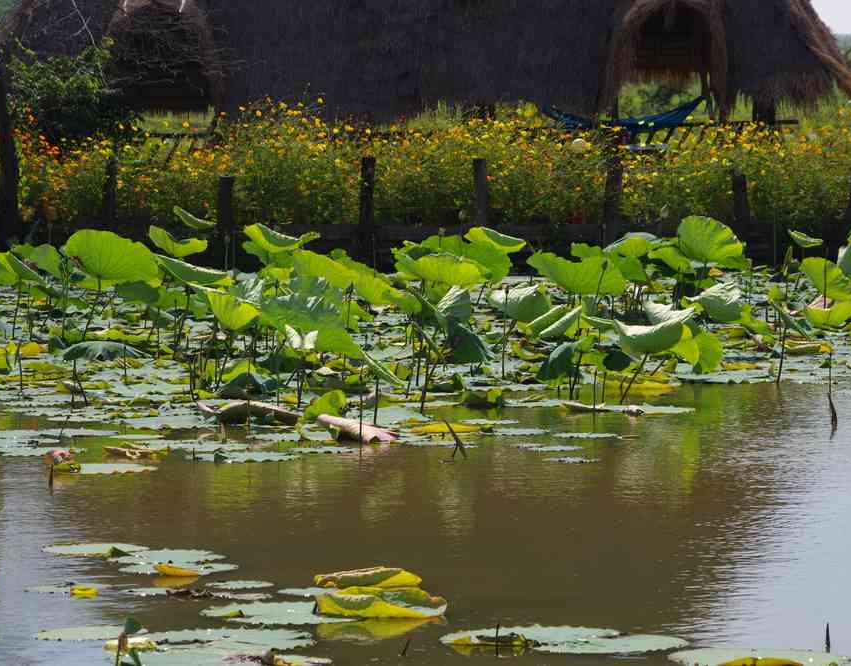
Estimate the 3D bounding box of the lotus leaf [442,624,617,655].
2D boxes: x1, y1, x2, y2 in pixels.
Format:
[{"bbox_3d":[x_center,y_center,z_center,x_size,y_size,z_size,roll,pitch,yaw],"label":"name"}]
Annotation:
[{"bbox_3d":[0.293,0.842,13.804,0.492,0.050,0.480,0,3,0],"label":"lotus leaf"}]

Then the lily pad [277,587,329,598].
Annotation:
[{"bbox_3d":[-0.372,0.845,16.287,0.228,0.020,0.228,0,3,0],"label":"lily pad"}]

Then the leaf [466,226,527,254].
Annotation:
[{"bbox_3d":[0.542,-0.724,38.688,0.480,0.202,0.420,0,3,0],"label":"leaf"}]

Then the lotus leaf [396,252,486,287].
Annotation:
[{"bbox_3d":[0.098,-0.388,30.476,0.549,0.180,0.494,0,3,0],"label":"lotus leaf"}]

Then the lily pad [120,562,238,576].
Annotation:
[{"bbox_3d":[-0.804,0.755,16.323,0.386,0.035,0.400,0,3,0],"label":"lily pad"}]

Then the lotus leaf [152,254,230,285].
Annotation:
[{"bbox_3d":[-1.314,-0.352,28.161,0.428,0.172,0.380,0,3,0],"label":"lotus leaf"}]

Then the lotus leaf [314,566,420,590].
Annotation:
[{"bbox_3d":[-0.218,0.919,18.782,0.399,0.071,0.270,0,3,0],"label":"lotus leaf"}]

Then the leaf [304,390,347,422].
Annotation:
[{"bbox_3d":[-0.452,0.332,22.559,0.190,0.139,0.160,0,3,0],"label":"leaf"}]

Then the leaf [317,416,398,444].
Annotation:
[{"bbox_3d":[-0.298,0.409,21.916,0.360,0.090,0.220,0,3,0],"label":"leaf"}]

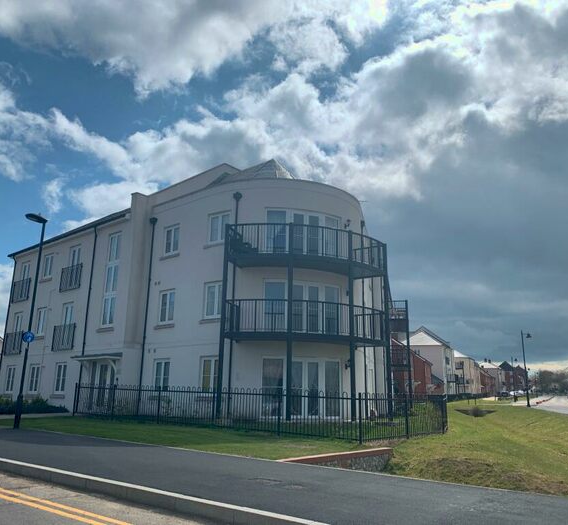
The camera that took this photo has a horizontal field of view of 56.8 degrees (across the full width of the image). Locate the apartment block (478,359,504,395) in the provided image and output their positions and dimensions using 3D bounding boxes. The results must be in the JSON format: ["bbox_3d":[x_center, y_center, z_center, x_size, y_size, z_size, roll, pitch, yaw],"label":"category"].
[{"bbox_3d":[61.214,35.569,159.394,8.500,10.800,12.000,-6,-15,26],"label":"apartment block"}]

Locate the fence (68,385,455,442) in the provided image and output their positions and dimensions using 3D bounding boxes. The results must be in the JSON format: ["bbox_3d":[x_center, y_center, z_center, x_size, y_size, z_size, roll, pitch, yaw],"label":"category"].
[{"bbox_3d":[-1.602,5.220,18.899,13.600,1.370,5.000,-11,-18,40],"label":"fence"}]

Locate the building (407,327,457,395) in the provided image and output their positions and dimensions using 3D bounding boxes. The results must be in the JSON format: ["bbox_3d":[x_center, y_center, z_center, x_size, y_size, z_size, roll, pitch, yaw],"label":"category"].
[{"bbox_3d":[22.557,16.811,84.827,8.500,10.600,10.000,-5,-15,24],"label":"building"}]

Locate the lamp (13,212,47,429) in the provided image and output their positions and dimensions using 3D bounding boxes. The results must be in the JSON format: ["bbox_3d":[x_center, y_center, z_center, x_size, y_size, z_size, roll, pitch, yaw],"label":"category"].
[{"bbox_3d":[-7.464,1.564,15.074,0.280,6.100,0.750,-11,-18,40],"label":"lamp"}]

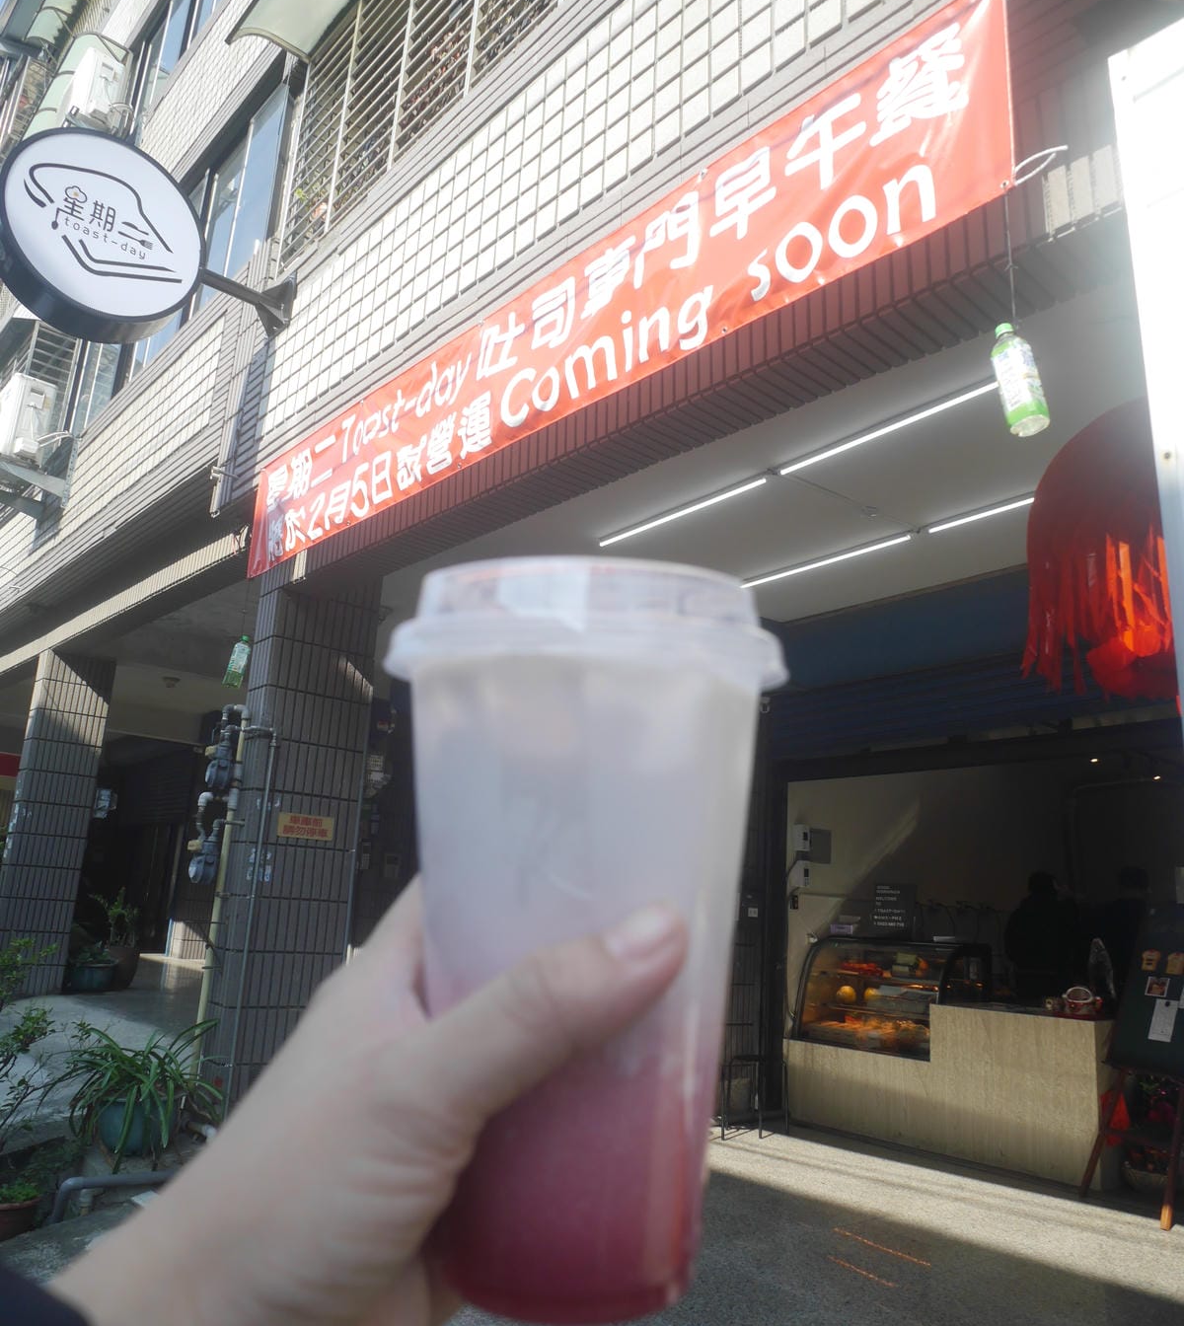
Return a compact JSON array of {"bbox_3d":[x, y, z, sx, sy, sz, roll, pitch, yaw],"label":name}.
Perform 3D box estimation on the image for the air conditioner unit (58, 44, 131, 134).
[{"bbox_3d":[-4.201,-4.597,10.665,0.290,0.570,0.790,13,-15,-34],"label":"air conditioner unit"}]

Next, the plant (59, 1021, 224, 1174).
[{"bbox_3d":[-1.812,1.695,5.101,0.640,0.480,0.600,8,-13,-17],"label":"plant"}]

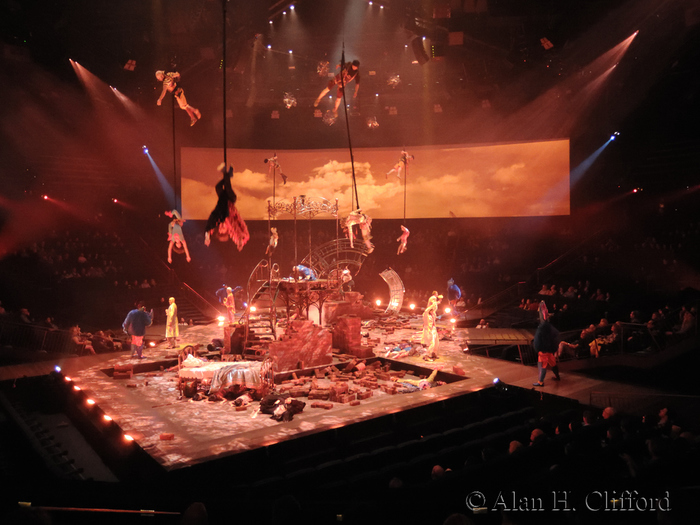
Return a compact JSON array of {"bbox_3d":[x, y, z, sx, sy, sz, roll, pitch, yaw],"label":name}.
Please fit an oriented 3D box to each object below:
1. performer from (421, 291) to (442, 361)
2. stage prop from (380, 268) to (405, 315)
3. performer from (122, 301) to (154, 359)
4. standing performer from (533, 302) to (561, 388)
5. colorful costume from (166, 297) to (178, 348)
[{"bbox_3d":[2.404,1.888,16.700,0.620,1.980,0.580,0,0,9],"label":"performer"},{"bbox_3d":[2.177,1.485,29.000,1.200,2.350,0.600,0,0,12],"label":"stage prop"},{"bbox_3d":[-6.425,2.043,17.200,0.650,1.720,0.850,0,0,-30],"label":"performer"},{"bbox_3d":[4.720,1.940,13.600,0.680,2.020,0.620,0,0,-6],"label":"standing performer"},{"bbox_3d":[-5.948,2.022,19.000,0.420,1.700,0.500,0,0,-15],"label":"colorful costume"}]

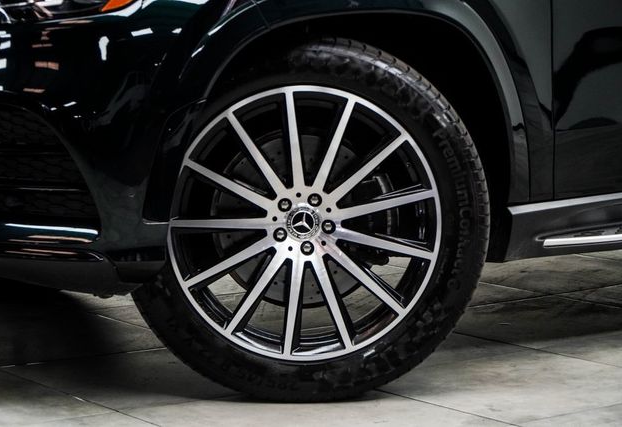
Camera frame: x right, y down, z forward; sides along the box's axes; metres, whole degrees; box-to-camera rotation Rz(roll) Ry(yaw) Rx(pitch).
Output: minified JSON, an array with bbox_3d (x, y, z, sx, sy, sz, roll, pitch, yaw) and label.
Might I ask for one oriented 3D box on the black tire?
[{"bbox_3d":[-0.016,0.007,4.015,0.815,0.805,0.285,-1,6,-1],"label":"black tire"}]

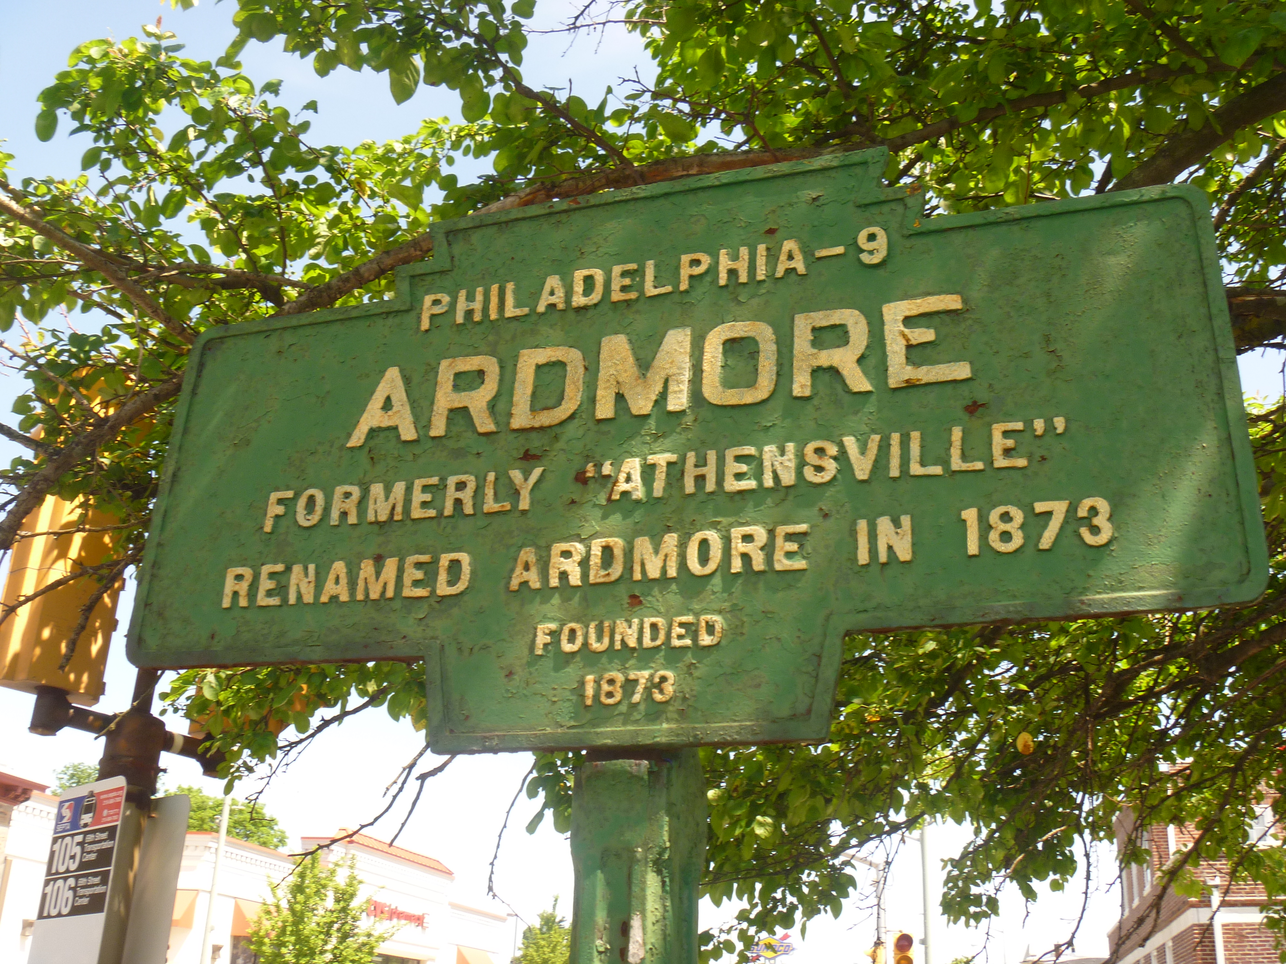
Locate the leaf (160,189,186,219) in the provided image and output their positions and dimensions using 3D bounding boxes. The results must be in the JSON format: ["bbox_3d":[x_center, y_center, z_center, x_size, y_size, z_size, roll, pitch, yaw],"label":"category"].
[{"bbox_3d":[-0.813,-0.482,2.250,0.037,0.063,0.012,31,-3,-23],"label":"leaf"}]

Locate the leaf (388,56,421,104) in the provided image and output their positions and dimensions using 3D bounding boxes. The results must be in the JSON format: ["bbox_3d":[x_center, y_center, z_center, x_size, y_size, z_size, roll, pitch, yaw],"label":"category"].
[{"bbox_3d":[-0.358,-0.603,1.950,0.045,0.076,0.014,10,-7,-13],"label":"leaf"}]

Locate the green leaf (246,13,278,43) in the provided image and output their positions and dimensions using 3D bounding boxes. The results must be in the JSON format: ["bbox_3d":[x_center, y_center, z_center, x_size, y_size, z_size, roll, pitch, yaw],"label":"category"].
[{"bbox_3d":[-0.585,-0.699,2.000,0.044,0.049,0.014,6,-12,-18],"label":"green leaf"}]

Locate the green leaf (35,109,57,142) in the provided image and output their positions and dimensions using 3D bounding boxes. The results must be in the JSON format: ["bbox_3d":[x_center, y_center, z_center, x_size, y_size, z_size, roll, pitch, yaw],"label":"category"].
[{"bbox_3d":[-1.056,-0.632,2.300,0.039,0.060,0.012,10,-10,-27],"label":"green leaf"}]

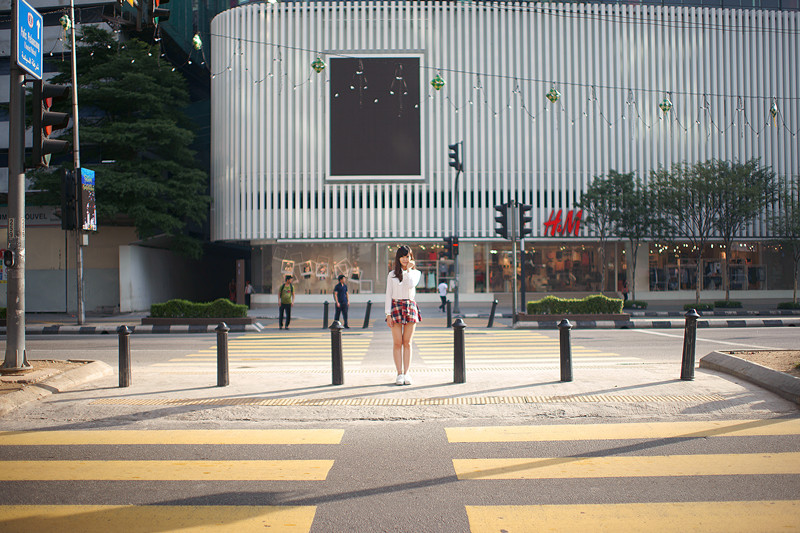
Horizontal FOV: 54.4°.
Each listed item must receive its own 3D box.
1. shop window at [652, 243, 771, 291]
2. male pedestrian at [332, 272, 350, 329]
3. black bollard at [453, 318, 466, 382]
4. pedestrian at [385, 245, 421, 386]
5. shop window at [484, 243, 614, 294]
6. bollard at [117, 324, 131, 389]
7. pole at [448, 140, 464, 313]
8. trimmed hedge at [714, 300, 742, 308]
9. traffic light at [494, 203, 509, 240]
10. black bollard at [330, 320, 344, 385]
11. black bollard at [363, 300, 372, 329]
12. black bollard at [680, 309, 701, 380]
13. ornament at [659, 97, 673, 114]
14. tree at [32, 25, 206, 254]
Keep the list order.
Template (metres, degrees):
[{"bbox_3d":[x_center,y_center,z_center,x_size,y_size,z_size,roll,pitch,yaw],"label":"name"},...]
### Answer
[{"bbox_3d":[19.242,0.000,48.500,7.485,2.994,0.250,0,-1,-4],"label":"shop window"},{"bbox_3d":[-1.828,1.100,24.300,0.520,1.690,0.380,0,-2,-24],"label":"male pedestrian"},{"bbox_3d":[0.721,1.019,9.380,0.175,0.780,0.175,0,-2,-3],"label":"black bollard"},{"bbox_3d":[0.044,0.576,9.186,0.436,1.634,0.304,0,-2,-2],"label":"pedestrian"},{"bbox_3d":[8.844,0.118,46.000,7.750,3.100,0.200,0,-2,-3],"label":"shop window"},{"bbox_3d":[-3.273,1.068,9.230,0.170,0.745,0.170,0,-2,-3],"label":"bollard"},{"bbox_3d":[2.652,-1.807,36.500,0.740,8.027,0.450,0,-1,-4],"label":"pole"},{"bbox_3d":[17.419,2.024,41.209,1.269,0.294,1.066,0,-2,0],"label":"trimmed hedge"},{"bbox_3d":[3.233,-1.433,24.766,0.406,1.127,0.365,0,-2,0],"label":"traffic light"},{"bbox_3d":[-0.723,0.997,9.000,0.165,0.731,0.165,0,-1,-4],"label":"black bollard"},{"bbox_3d":[-1.021,1.548,24.969,0.178,0.883,0.178,9,-2,0],"label":"black bollard"},{"bbox_3d":[3.507,0.942,9.389,0.178,0.842,0.178,5,-2,0],"label":"black bollard"},{"bbox_3d":[8.816,-5.342,25.800,0.440,0.540,0.220,-1,-2,19],"label":"ornament"},{"bbox_3d":[-15.747,-5.706,43.500,10.000,15.440,9.500,0,-1,-4],"label":"tree"}]

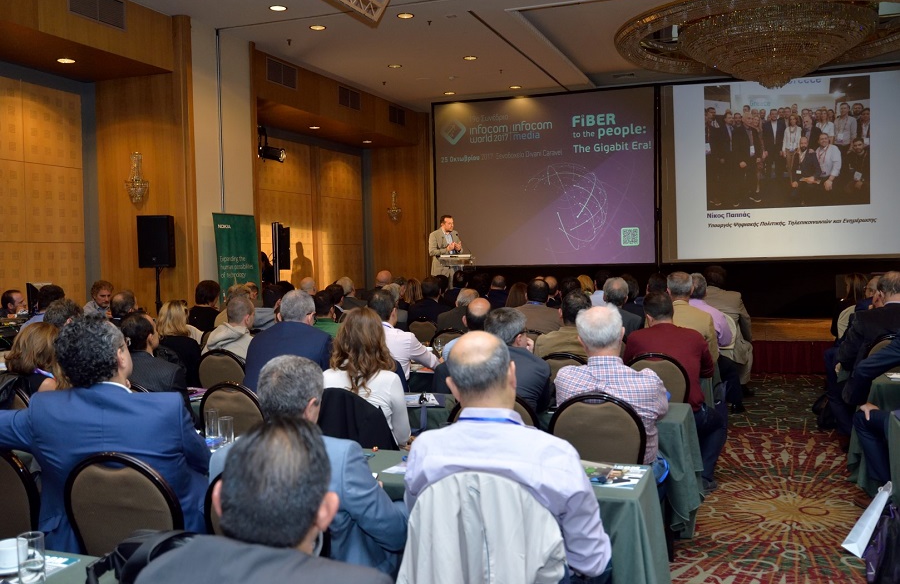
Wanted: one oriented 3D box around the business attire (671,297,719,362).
[{"bbox_3d":[1.836,0.400,6.850,0.550,0.660,0.420,0,2,15],"label":"business attire"}]

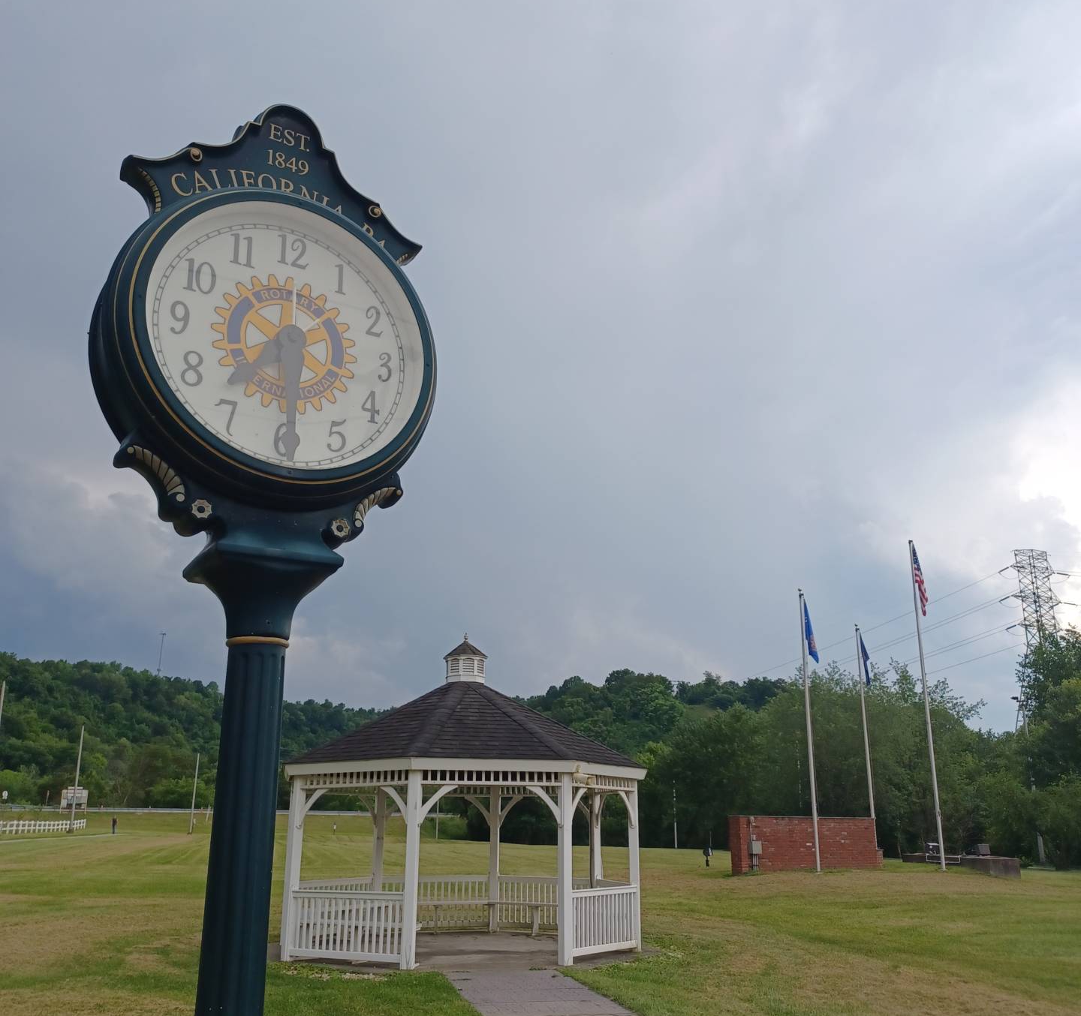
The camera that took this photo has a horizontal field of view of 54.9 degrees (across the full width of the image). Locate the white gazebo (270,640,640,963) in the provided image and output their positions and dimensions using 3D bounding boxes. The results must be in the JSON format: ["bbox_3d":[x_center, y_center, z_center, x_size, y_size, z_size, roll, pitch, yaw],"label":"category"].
[{"bbox_3d":[-1.188,4.185,15.768,5.203,4.550,5.203,4,-18,-13],"label":"white gazebo"}]

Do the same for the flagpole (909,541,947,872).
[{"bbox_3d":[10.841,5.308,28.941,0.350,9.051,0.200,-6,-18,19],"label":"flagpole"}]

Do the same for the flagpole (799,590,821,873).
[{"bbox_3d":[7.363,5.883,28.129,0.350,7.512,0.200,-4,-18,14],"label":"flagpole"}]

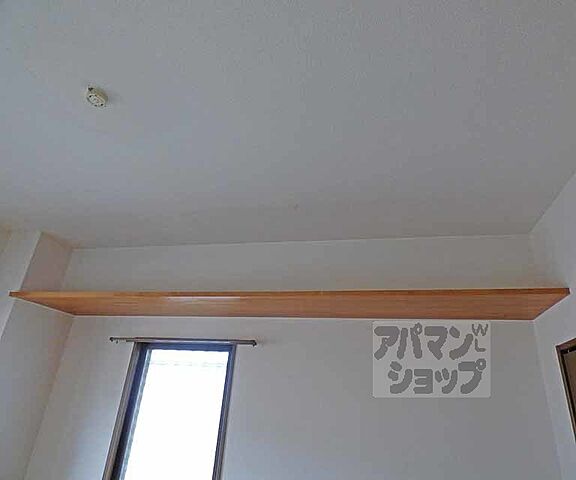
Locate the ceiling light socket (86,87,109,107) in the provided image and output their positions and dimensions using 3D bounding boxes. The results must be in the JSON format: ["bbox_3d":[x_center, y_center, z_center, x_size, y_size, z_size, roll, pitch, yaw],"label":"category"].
[{"bbox_3d":[-0.771,-0.571,1.393,0.081,0.034,0.081,-3,-25,16],"label":"ceiling light socket"}]

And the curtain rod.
[{"bbox_3d":[-0.842,0.788,2.679,1.270,0.034,0.055,-2,-25,14],"label":"curtain rod"}]

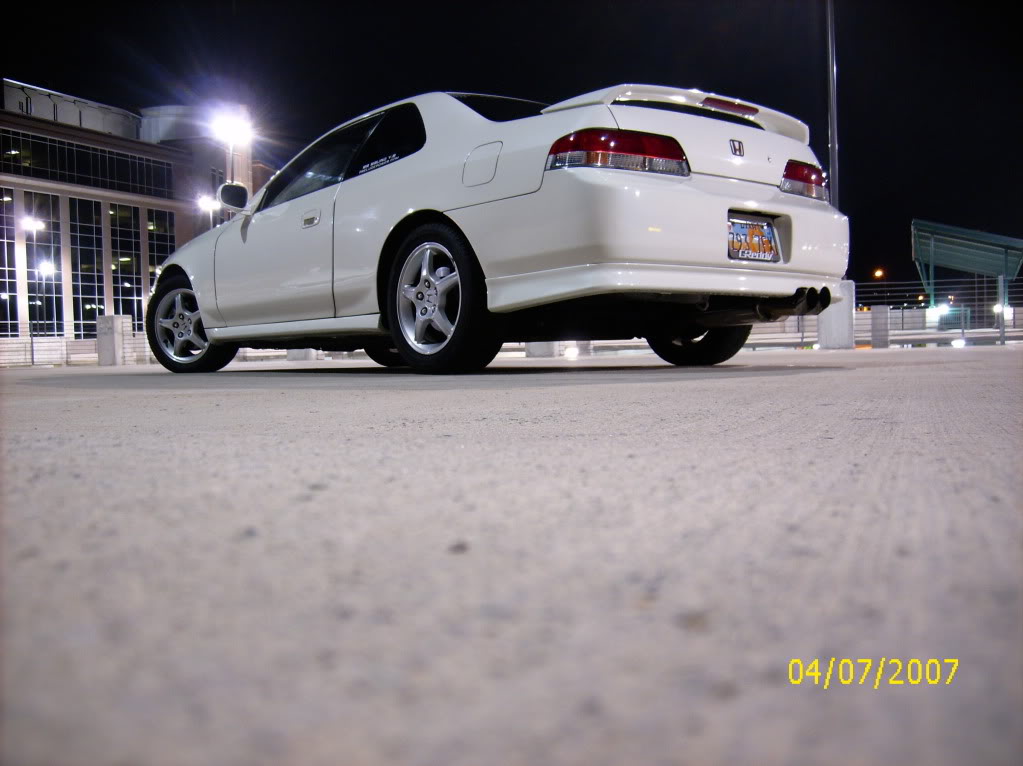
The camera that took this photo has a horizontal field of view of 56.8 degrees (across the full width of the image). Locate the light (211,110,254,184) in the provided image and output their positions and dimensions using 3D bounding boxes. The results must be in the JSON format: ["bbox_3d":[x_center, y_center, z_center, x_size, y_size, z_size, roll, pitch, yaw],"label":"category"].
[{"bbox_3d":[-9.940,-5.020,34.100,0.500,8.700,1.400,0,2,29],"label":"light"}]

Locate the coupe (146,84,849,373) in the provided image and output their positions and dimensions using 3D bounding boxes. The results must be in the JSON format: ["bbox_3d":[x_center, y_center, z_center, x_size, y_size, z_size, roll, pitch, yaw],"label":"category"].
[{"bbox_3d":[-0.493,-0.727,5.218,1.770,1.315,4.520,-3,2,-39],"label":"coupe"}]

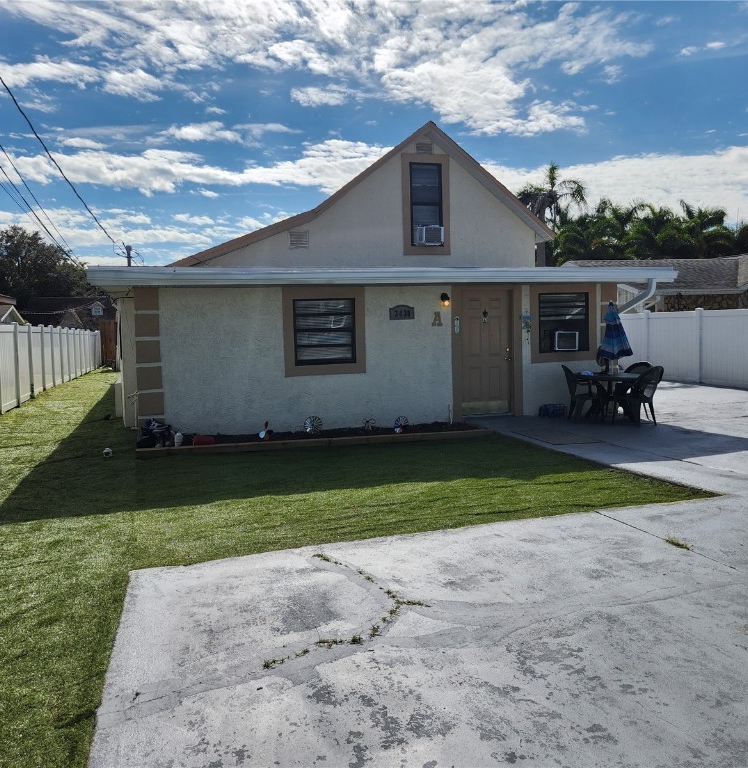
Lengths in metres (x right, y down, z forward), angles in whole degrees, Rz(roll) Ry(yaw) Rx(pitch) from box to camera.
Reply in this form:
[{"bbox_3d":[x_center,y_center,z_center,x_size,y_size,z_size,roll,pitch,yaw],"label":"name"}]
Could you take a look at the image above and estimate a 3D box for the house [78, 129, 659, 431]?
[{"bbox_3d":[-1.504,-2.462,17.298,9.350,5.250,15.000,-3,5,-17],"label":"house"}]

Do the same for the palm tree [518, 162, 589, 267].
[{"bbox_3d":[7.765,-5.429,30.212,3.400,8.630,3.400,-3,5,-17],"label":"palm tree"}]

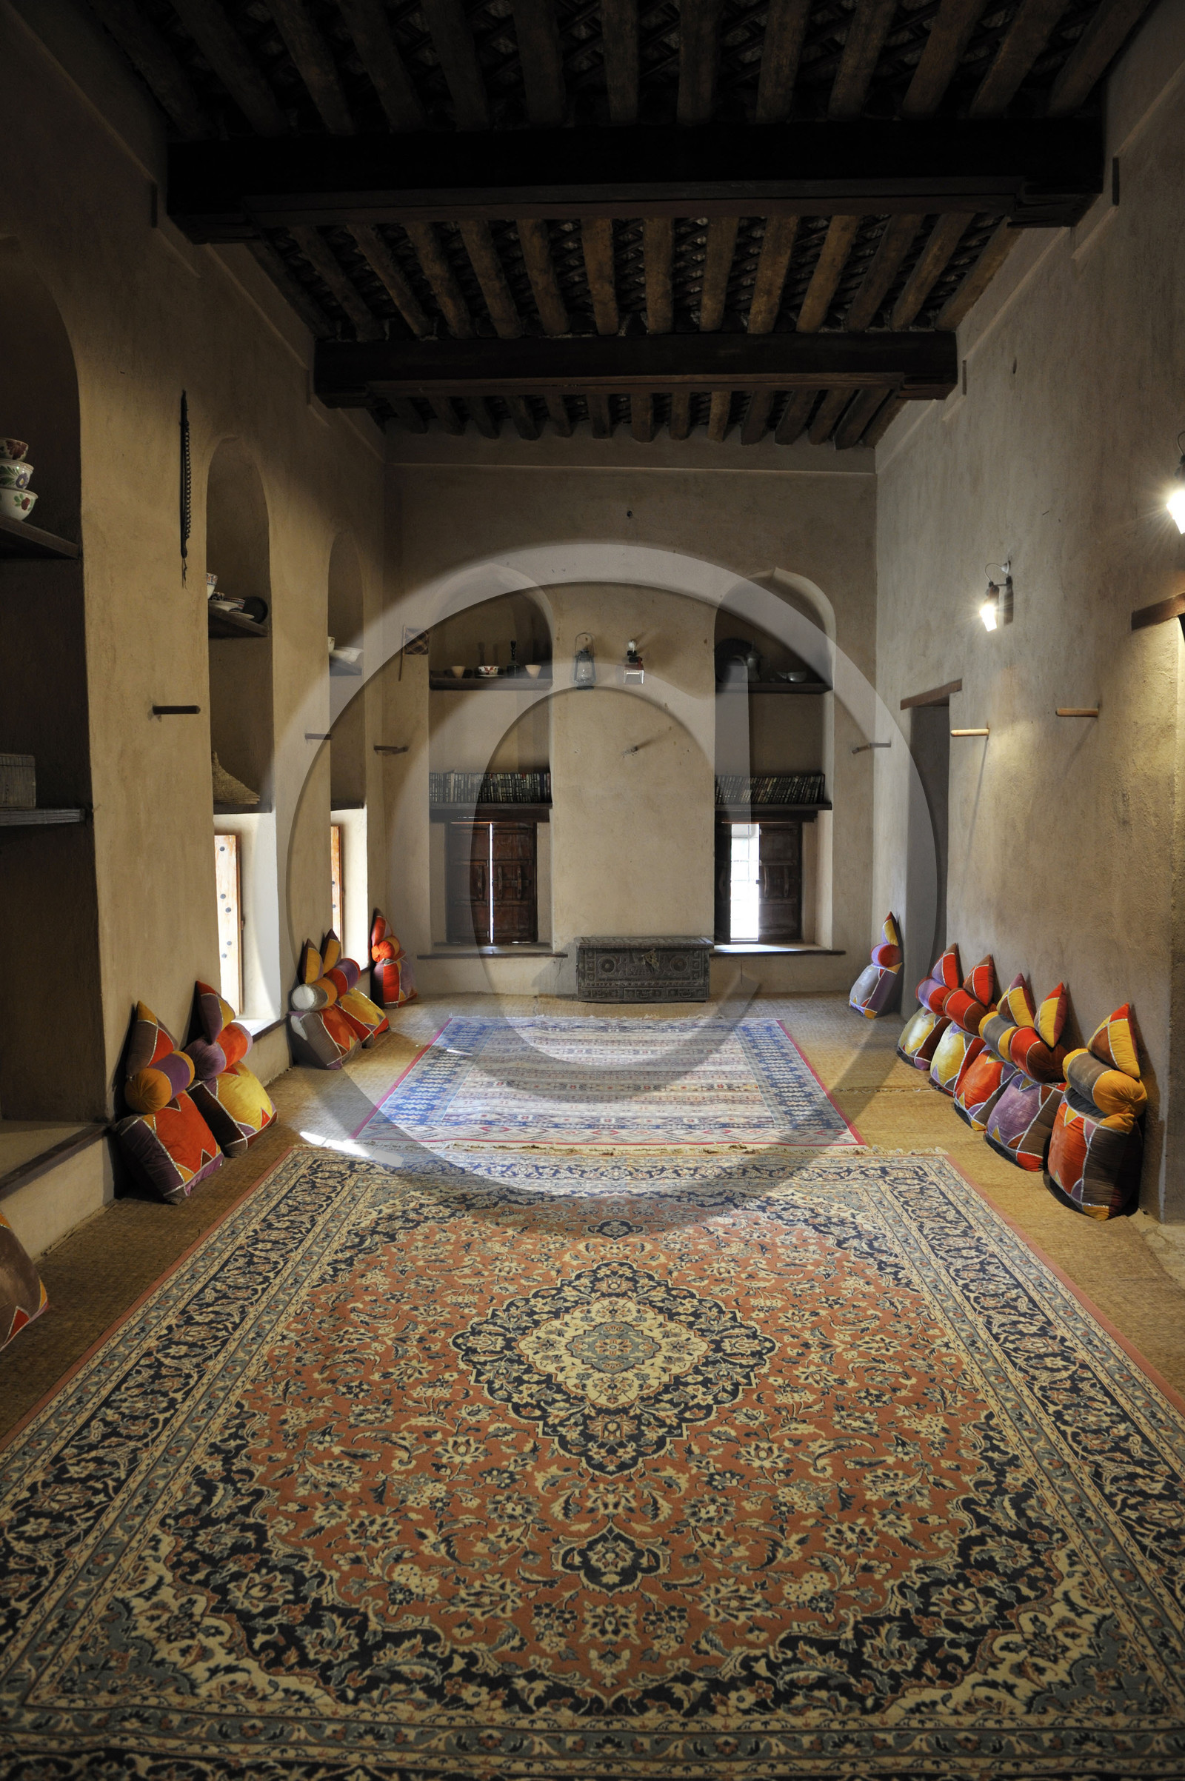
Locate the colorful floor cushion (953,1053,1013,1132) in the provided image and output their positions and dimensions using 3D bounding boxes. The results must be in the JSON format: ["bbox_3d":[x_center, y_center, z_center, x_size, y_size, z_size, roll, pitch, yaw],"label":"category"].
[{"bbox_3d":[1.831,0.878,5.347,0.127,0.348,0.389,38,3,-1],"label":"colorful floor cushion"}]

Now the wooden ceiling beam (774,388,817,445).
[{"bbox_3d":[1.510,-3.602,8.564,0.150,0.155,1.767,0,4,2],"label":"wooden ceiling beam"}]

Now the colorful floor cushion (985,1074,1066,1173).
[{"bbox_3d":[1.799,0.882,4.766,0.206,0.355,0.440,23,5,-3],"label":"colorful floor cushion"}]

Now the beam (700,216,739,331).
[{"bbox_3d":[0.683,-3.436,6.380,0.150,0.155,1.938,0,4,3],"label":"beam"}]

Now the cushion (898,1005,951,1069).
[{"bbox_3d":[1.981,0.807,6.988,0.291,0.398,0.551,0,4,2],"label":"cushion"}]

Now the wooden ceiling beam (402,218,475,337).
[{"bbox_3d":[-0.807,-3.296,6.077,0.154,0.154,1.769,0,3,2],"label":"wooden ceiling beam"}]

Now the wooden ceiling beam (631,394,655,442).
[{"bbox_3d":[0.355,-3.592,8.576,0.150,0.155,1.737,0,4,4],"label":"wooden ceiling beam"}]

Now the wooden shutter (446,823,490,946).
[{"bbox_3d":[-1.037,-0.063,9.955,0.376,1.015,0.049,0,4,2],"label":"wooden shutter"}]

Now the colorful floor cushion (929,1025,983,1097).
[{"bbox_3d":[1.928,0.860,6.104,0.250,0.350,0.480,0,4,2],"label":"colorful floor cushion"}]

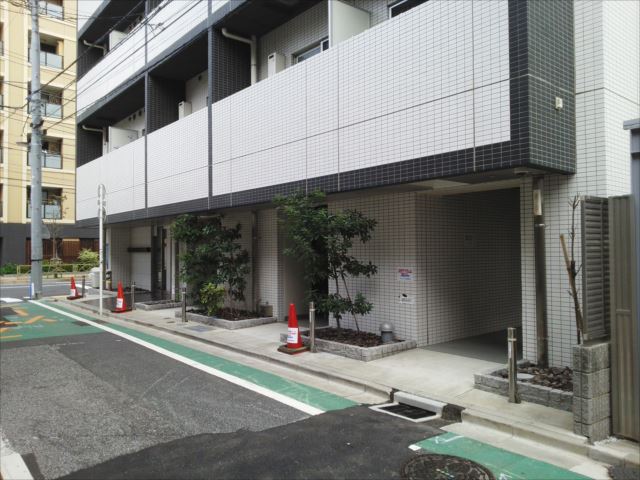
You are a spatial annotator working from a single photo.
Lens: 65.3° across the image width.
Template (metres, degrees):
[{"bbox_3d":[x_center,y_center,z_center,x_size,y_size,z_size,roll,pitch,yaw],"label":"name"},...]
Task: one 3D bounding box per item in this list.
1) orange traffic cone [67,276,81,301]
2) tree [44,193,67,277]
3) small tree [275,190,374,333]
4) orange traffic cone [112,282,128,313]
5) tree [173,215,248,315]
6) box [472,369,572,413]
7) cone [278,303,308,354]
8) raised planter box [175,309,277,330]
[{"bbox_3d":[-8.066,1.544,16.400,0.380,0.710,0.380,0,-1,-40],"label":"orange traffic cone"},{"bbox_3d":[-14.730,-0.278,27.800,1.250,4.750,1.250,0,-1,-40],"label":"tree"},{"bbox_3d":[0.066,0.358,7.633,1.250,2.200,1.750,0,-1,-40],"label":"small tree"},{"bbox_3d":[-4.878,1.368,12.192,0.380,0.730,0.380,0,-1,-40],"label":"orange traffic cone"},{"bbox_3d":[-2.239,0.499,10.461,1.200,2.100,1.900,0,-1,-40],"label":"tree"},{"bbox_3d":[2.386,1.485,5.187,1.000,0.170,1.160,0,-1,-40],"label":"box"},{"bbox_3d":[-0.406,1.324,7.531,0.360,0.690,0.360,0,-1,-40],"label":"cone"},{"bbox_3d":[-2.017,1.600,10.359,0.950,0.170,2.400,0,-1,-40],"label":"raised planter box"}]

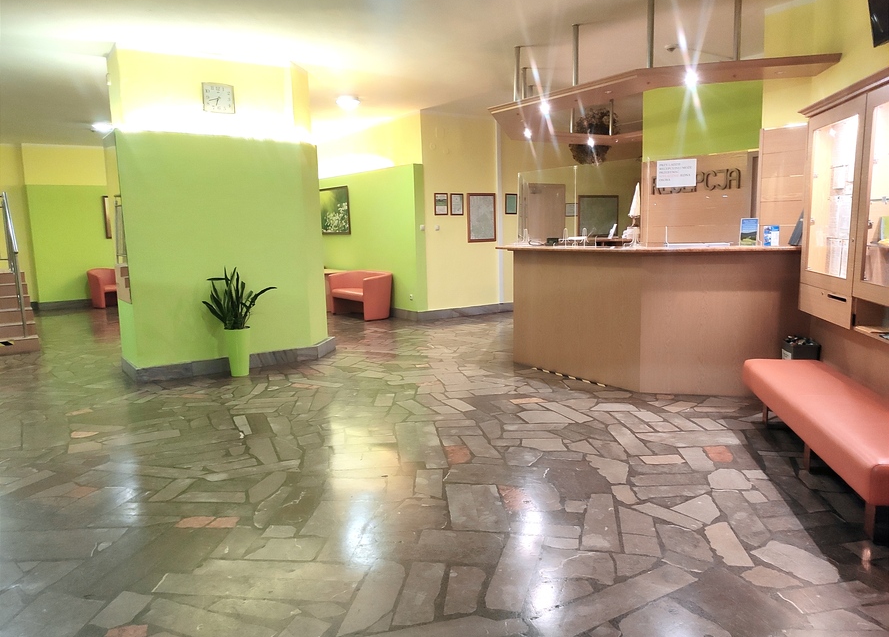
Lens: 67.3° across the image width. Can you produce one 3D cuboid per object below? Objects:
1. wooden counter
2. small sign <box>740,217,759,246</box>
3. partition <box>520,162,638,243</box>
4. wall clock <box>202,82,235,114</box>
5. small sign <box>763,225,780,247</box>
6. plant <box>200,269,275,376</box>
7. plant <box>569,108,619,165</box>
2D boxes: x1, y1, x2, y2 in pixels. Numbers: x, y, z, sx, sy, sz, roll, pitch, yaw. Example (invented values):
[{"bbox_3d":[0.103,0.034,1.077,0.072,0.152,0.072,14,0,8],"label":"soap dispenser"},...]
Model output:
[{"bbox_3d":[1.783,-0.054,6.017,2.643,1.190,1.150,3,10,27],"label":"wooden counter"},{"bbox_3d":[2.437,-0.689,5.330,0.145,0.225,0.050,1,9,18],"label":"small sign"},{"bbox_3d":[1.202,-1.033,6.194,0.050,0.730,1.680,-7,10,-31],"label":"partition"},{"bbox_3d":[-2.207,-2.158,6.547,0.300,0.280,0.040,-6,10,-30],"label":"wall clock"},{"bbox_3d":[2.597,-0.653,5.299,0.132,0.168,0.040,1,9,18],"label":"small sign"},{"bbox_3d":[-1.992,0.035,6.489,0.660,1.060,0.500,-1,9,0],"label":"plant"},{"bbox_3d":[1.995,-2.437,8.941,0.610,0.730,0.560,-1,9,0],"label":"plant"}]

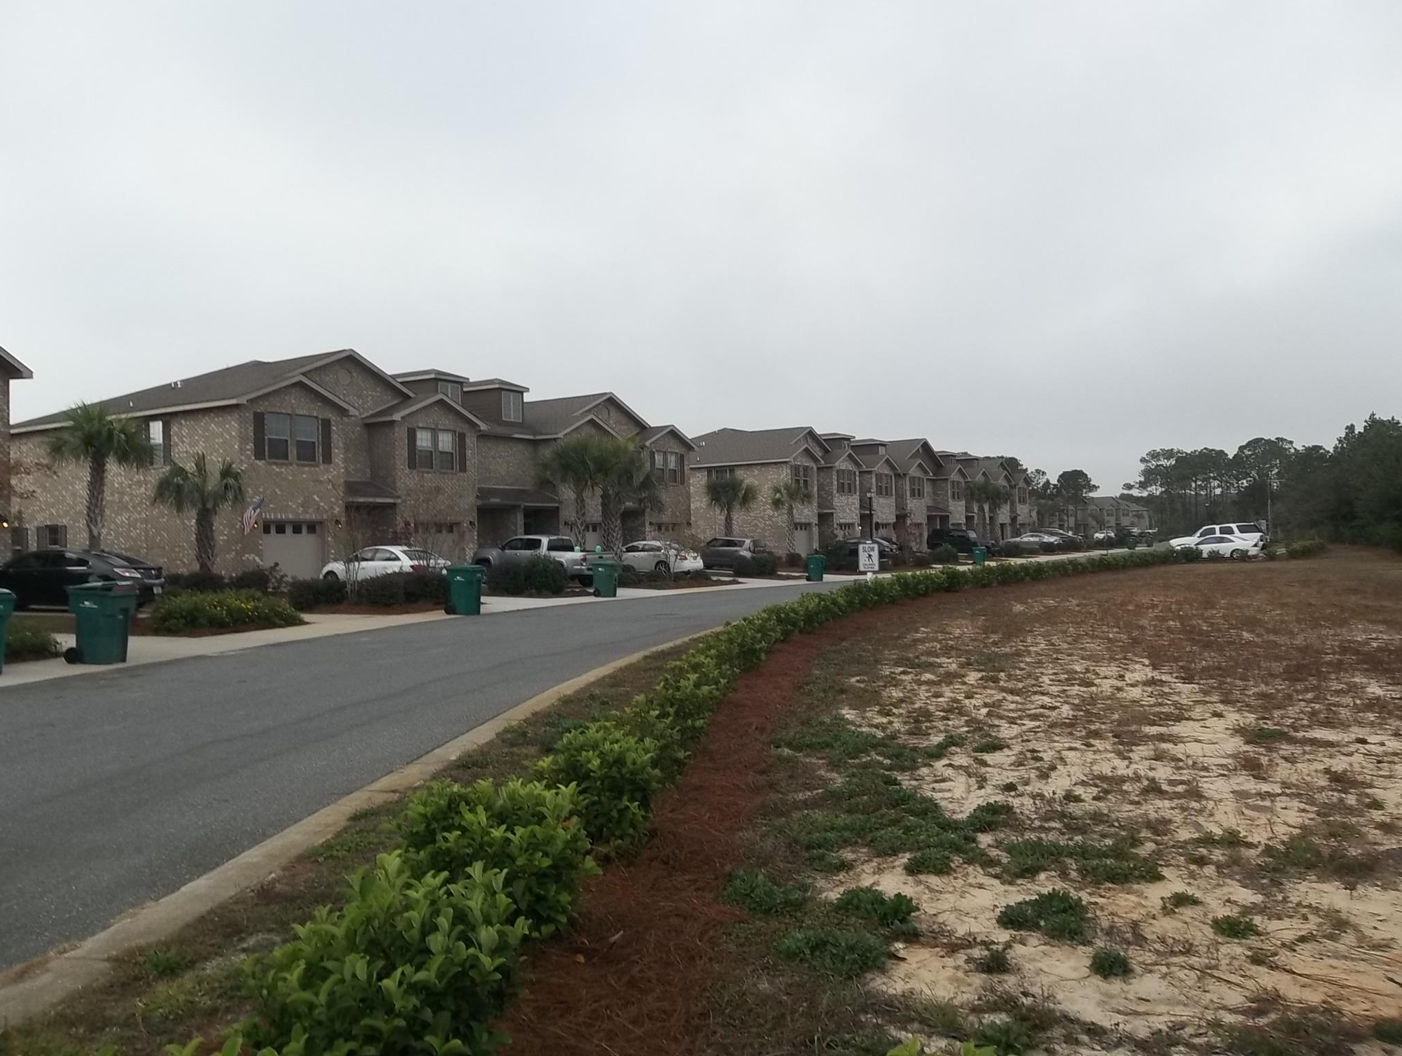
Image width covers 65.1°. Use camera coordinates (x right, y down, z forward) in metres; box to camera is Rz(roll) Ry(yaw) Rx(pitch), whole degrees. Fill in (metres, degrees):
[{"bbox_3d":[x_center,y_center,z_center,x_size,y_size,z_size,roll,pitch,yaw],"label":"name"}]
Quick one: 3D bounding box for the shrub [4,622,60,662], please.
[{"bbox_3d":[-10.222,1.686,16.500,0.900,0.520,1.100,-1,-1,10],"label":"shrub"}]

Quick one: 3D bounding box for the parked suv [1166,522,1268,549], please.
[{"bbox_3d":[29.925,0.816,63.500,5.150,1.930,2.000,-4,-2,28],"label":"parked suv"}]

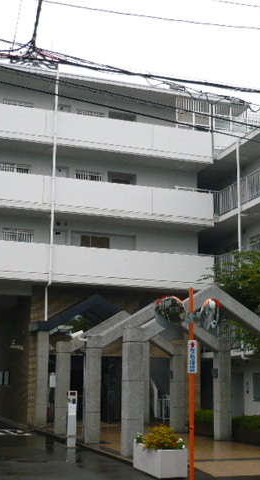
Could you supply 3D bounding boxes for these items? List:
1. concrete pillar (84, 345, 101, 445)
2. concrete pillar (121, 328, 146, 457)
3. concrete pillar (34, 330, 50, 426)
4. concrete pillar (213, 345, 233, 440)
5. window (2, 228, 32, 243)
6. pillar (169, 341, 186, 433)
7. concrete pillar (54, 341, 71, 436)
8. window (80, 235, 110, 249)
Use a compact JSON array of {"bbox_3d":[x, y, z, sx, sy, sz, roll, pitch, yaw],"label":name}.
[{"bbox_3d":[-0.997,3.977,16.922,0.354,2.573,0.354,5,-13,-19],"label":"concrete pillar"},{"bbox_3d":[0.068,3.449,14.761,0.394,2.816,0.394,5,-13,-20],"label":"concrete pillar"},{"bbox_3d":[-3.232,5.037,23.554,0.394,3.400,0.394,5,-13,-20],"label":"concrete pillar"},{"bbox_3d":[2.716,4.459,19.017,0.394,2.720,0.394,5,-13,-20],"label":"concrete pillar"},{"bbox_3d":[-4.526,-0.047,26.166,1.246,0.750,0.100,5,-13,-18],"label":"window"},{"bbox_3d":[1.596,5.055,21.985,0.394,2.800,0.394,5,-13,-20],"label":"pillar"},{"bbox_3d":[-2.055,4.431,19.430,0.354,2.714,0.354,5,-13,-19],"label":"concrete pillar"},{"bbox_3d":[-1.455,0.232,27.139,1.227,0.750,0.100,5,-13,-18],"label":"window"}]

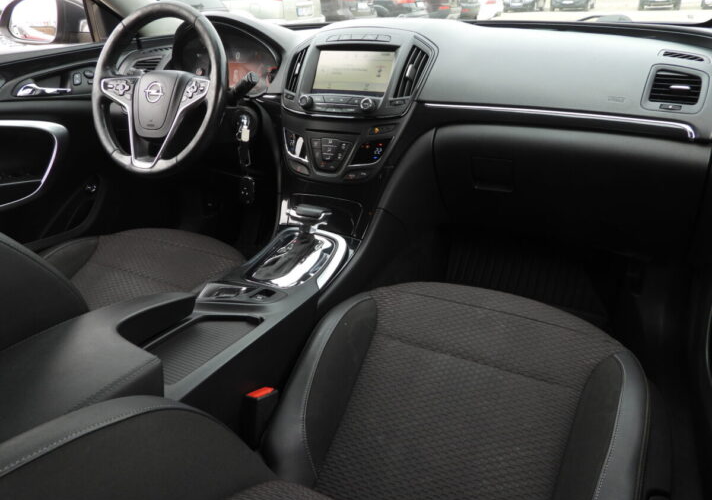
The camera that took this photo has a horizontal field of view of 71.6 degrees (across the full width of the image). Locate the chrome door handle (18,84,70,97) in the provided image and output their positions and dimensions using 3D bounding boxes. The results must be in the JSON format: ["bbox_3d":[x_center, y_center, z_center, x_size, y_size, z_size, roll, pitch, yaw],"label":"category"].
[{"bbox_3d":[-0.765,-0.391,1.209,0.035,0.036,0.135,10,25,22],"label":"chrome door handle"}]

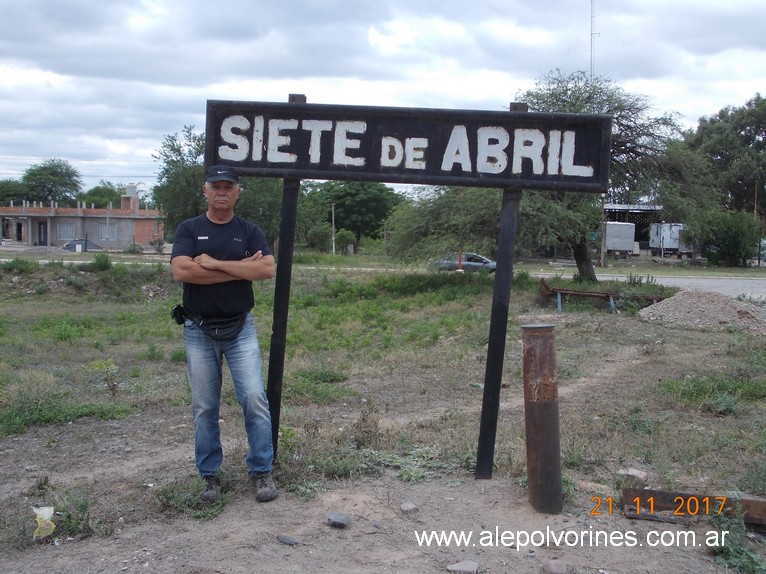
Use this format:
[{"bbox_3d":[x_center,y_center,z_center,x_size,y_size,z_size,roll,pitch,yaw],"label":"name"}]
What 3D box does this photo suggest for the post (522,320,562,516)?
[{"bbox_3d":[0.819,0.672,4.875,0.172,0.942,0.172,-3,5,0],"label":"post"}]

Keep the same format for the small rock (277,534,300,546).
[{"bbox_3d":[-0.439,1.168,4.417,0.100,0.036,0.070,0,5,0],"label":"small rock"}]

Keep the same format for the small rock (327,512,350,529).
[{"bbox_3d":[-0.218,1.135,4.655,0.102,0.058,0.080,0,5,0],"label":"small rock"}]

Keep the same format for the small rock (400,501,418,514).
[{"bbox_3d":[0.135,1.123,4.855,0.078,0.045,0.065,0,5,0],"label":"small rock"}]

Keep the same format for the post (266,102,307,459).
[{"bbox_3d":[-0.577,-0.018,5.575,0.092,2.195,0.080,5,5,6],"label":"post"}]

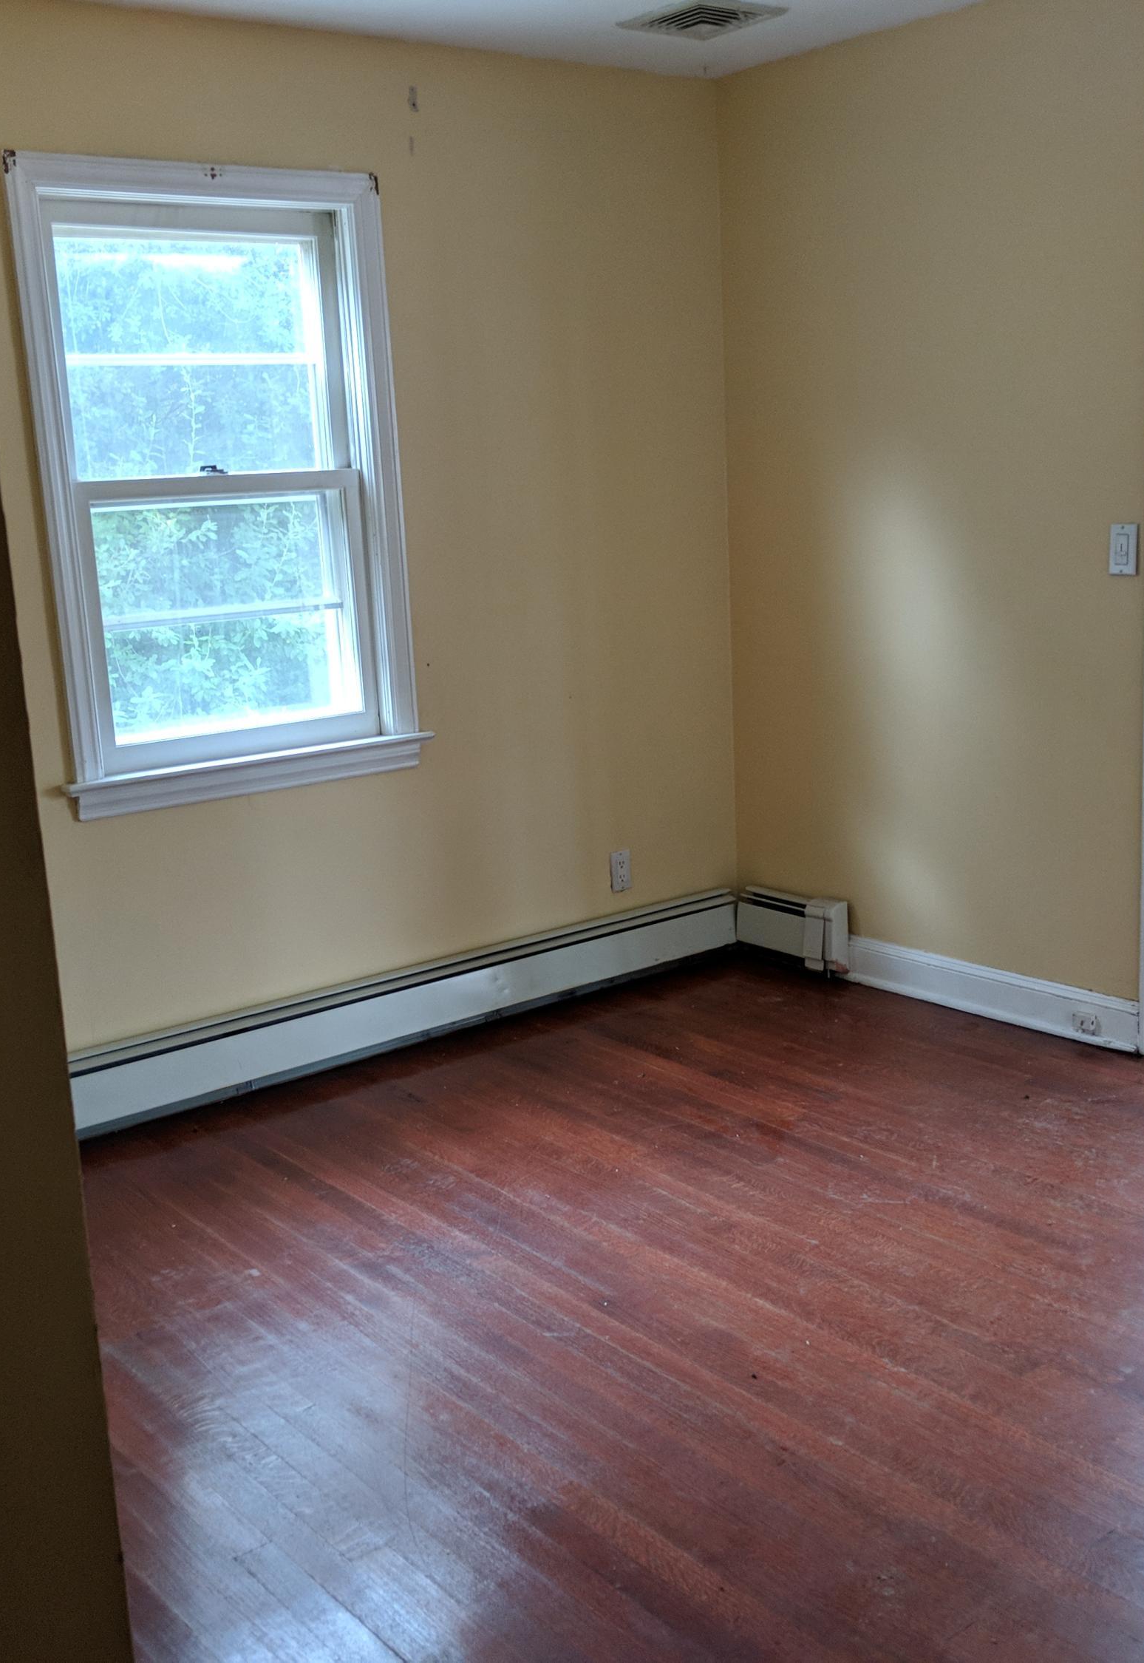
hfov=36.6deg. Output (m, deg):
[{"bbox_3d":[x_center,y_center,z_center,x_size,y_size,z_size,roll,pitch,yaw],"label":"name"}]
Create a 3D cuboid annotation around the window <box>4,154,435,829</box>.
[{"bbox_3d":[-0.793,-0.796,4.020,0.955,1.423,0.115,-12,15,-36],"label":"window"}]

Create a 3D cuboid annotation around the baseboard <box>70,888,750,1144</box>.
[{"bbox_3d":[-0.340,0.443,4.507,2.090,0.193,0.071,-12,15,-36],"label":"baseboard"}]

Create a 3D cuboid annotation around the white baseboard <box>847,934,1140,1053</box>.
[{"bbox_3d":[1.070,0.410,4.452,0.029,0.123,0.905,-12,15,-36],"label":"white baseboard"}]

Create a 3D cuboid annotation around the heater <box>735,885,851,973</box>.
[{"bbox_3d":[0.643,0.283,4.959,0.070,0.203,0.430,-12,15,-36],"label":"heater"}]

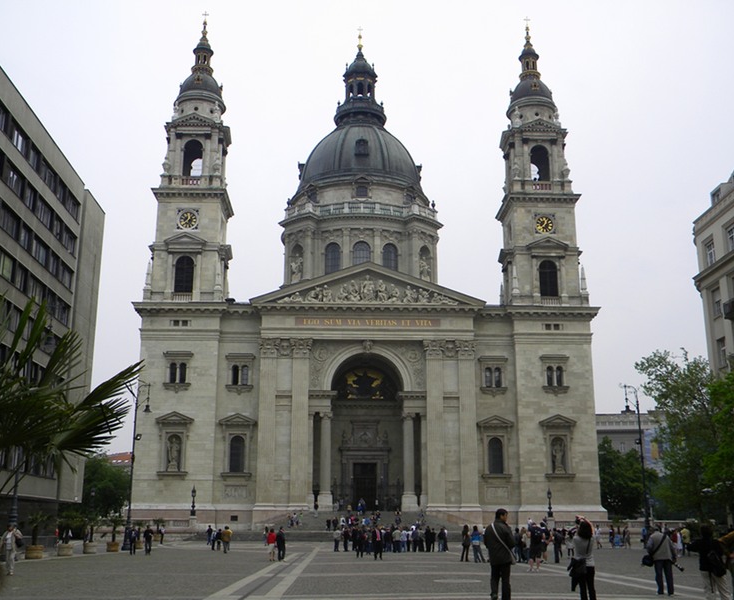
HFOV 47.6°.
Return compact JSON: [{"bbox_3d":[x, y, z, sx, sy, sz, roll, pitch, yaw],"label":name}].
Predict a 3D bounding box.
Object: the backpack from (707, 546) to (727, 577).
[{"bbox_3d":[7.077,5.290,16.800,0.360,0.520,0.250,-1,-16,-20],"label":"backpack"}]

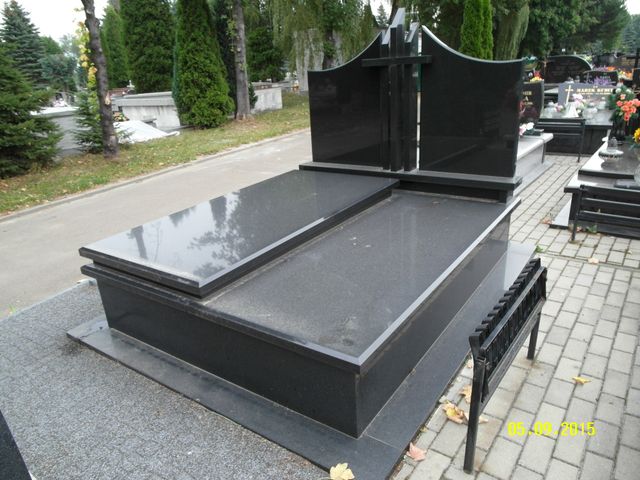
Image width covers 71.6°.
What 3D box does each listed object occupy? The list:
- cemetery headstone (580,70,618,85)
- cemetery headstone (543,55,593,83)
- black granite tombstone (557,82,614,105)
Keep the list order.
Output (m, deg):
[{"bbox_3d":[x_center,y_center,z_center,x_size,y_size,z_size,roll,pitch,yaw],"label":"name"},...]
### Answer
[{"bbox_3d":[6.982,-3.968,10.998,0.761,0.410,0.097,11,24,34],"label":"cemetery headstone"},{"bbox_3d":[7.649,-5.249,13.617,1.275,0.759,0.097,11,24,34],"label":"cemetery headstone"},{"bbox_3d":[5.131,-2.789,8.524,0.972,0.431,0.097,11,24,34],"label":"black granite tombstone"}]

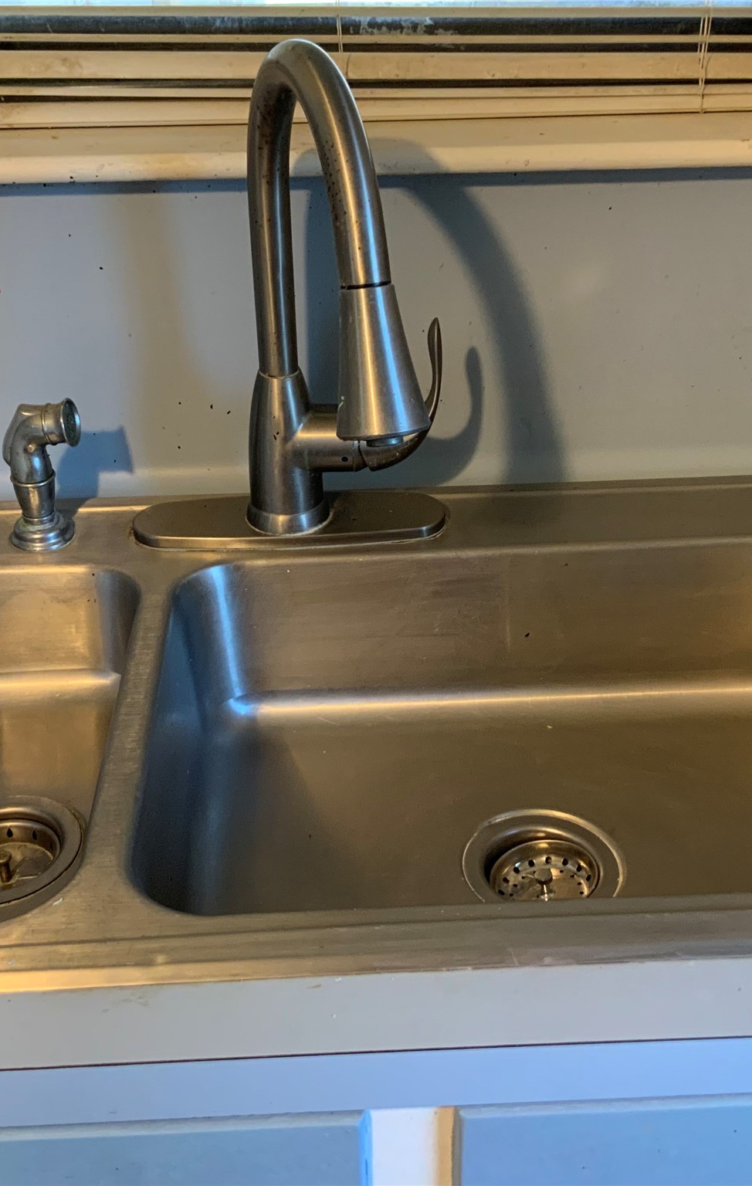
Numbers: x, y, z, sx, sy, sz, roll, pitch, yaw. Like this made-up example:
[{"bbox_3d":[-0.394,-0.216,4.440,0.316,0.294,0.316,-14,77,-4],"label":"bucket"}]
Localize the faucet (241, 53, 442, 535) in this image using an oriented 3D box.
[{"bbox_3d":[-0.007,-0.185,0.913,0.139,0.375,0.295,-10,30,-16],"label":"faucet"}]

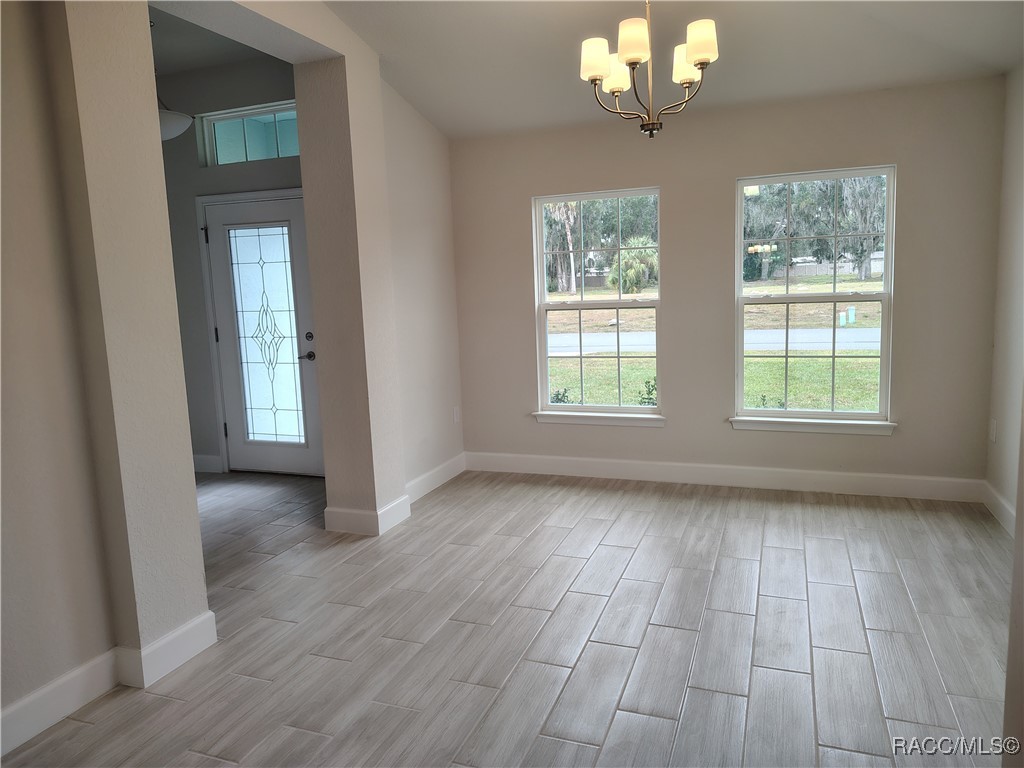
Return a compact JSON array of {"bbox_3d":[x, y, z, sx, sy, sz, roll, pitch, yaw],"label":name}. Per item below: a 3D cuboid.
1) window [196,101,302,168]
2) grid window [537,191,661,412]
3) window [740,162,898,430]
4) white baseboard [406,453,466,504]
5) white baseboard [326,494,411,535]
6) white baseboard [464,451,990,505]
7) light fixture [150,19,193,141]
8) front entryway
[{"bbox_3d":[-1.884,-1.808,5.171,0.946,0.369,0.100,1,8,21],"label":"window"},{"bbox_3d":[0.603,-0.551,4.946,0.878,1.511,0.100,1,8,21],"label":"grid window"},{"bbox_3d":[1.875,-0.519,4.446,0.911,1.554,0.120,1,8,21],"label":"window"},{"bbox_3d":[-0.564,0.665,4.921,0.018,0.142,1.081,1,8,21],"label":"white baseboard"},{"bbox_3d":[-0.859,0.765,4.245,0.369,0.142,0.369,1,8,21],"label":"white baseboard"},{"bbox_3d":[1.219,0.613,4.817,3.381,0.142,0.018,1,8,21],"label":"white baseboard"},{"bbox_3d":[-2.196,-1.856,4.365,0.410,0.695,0.410,1,8,21],"label":"light fixture"},{"bbox_3d":[-1.832,-0.347,5.354,1.037,2.127,0.100,1,8,21],"label":"front entryway"}]

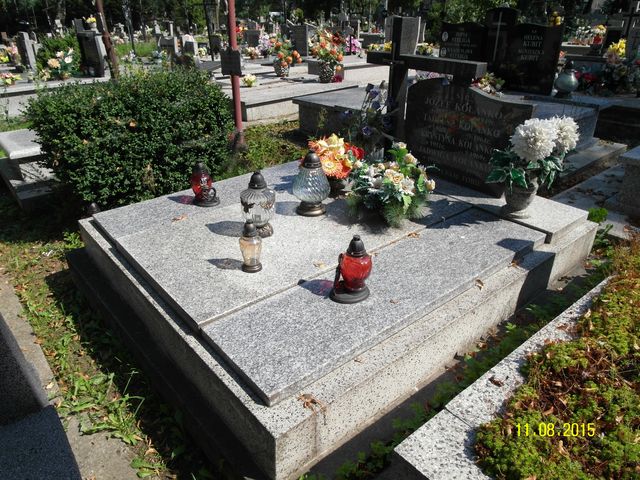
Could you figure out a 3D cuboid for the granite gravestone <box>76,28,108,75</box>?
[{"bbox_3d":[-3.702,-3.043,7.261,0.440,0.710,0.140,14,30,24],"label":"granite gravestone"}]

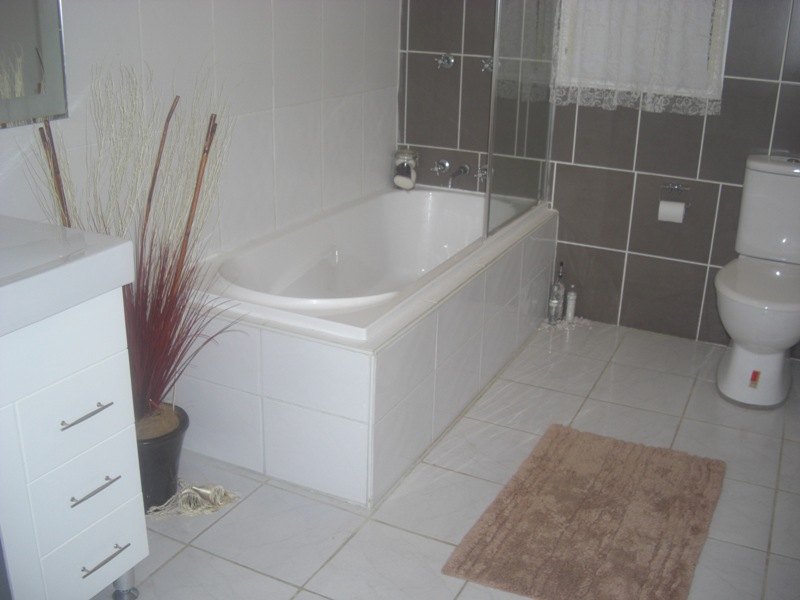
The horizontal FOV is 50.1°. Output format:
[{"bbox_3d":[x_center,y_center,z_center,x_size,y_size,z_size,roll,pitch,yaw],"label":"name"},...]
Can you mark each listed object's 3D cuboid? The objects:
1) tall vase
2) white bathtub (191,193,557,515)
[{"bbox_3d":[-0.697,0.433,2.289,0.255,0.238,0.255,1,20,-1],"label":"tall vase"},{"bbox_3d":[-0.047,0.016,3.111,0.775,0.488,1.700,11,22,24],"label":"white bathtub"}]

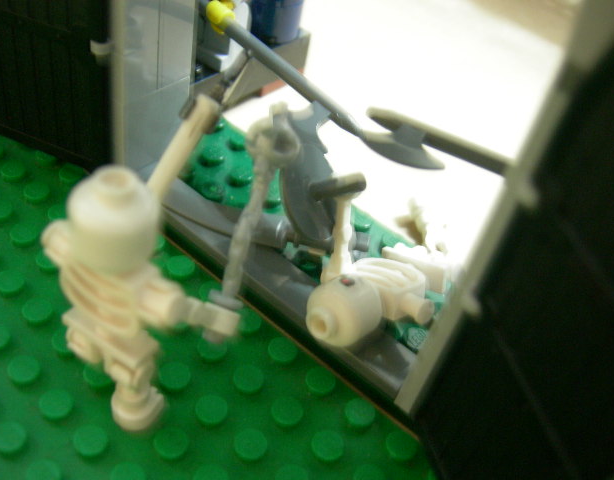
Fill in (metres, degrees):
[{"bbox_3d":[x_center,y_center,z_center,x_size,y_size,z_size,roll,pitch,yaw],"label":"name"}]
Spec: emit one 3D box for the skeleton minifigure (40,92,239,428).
[{"bbox_3d":[-0.018,0.003,0.091,0.020,0.042,0.030,29,46,15],"label":"skeleton minifigure"}]

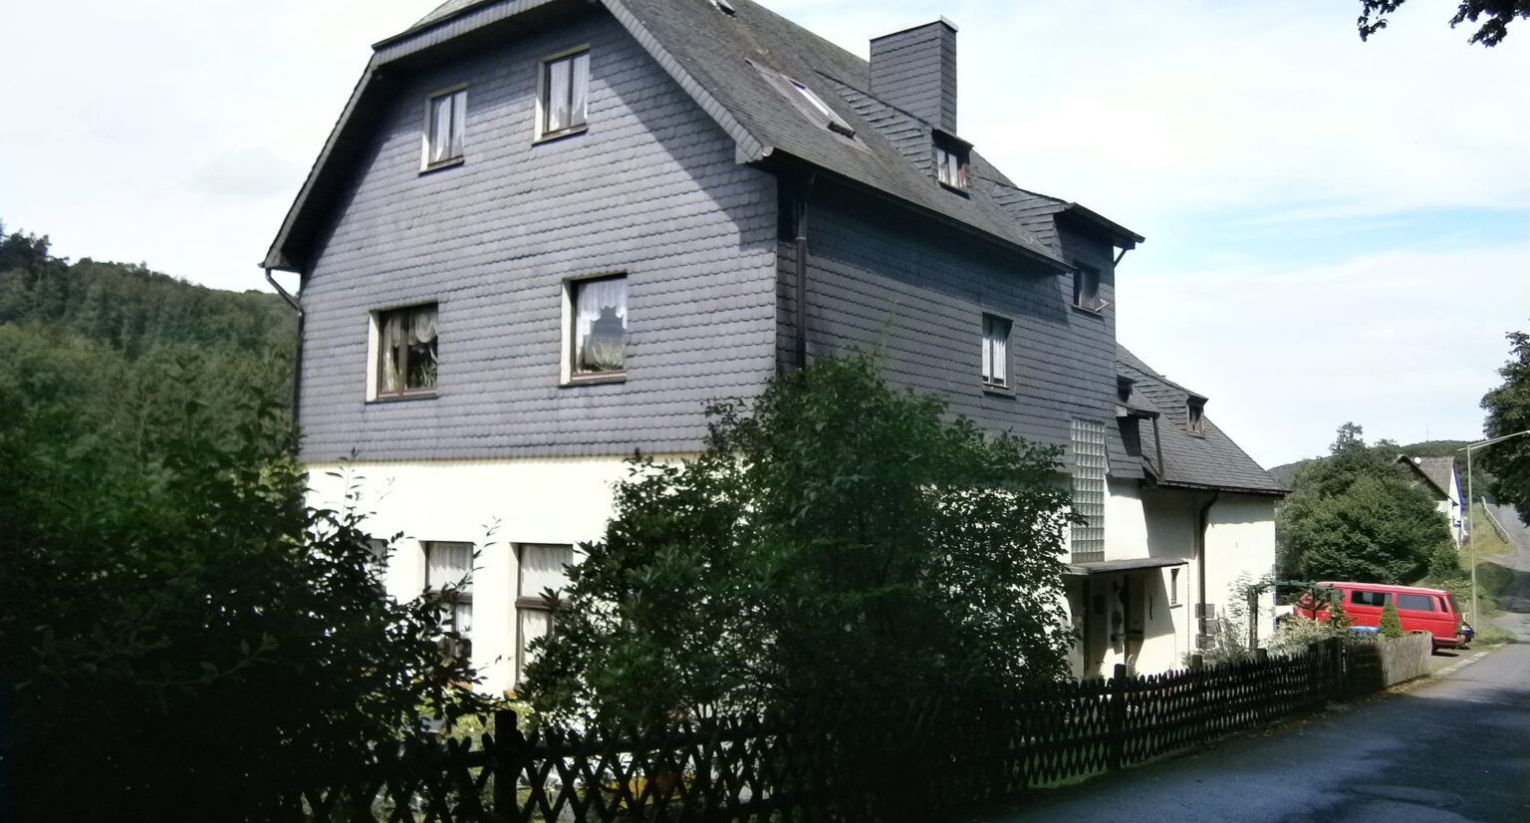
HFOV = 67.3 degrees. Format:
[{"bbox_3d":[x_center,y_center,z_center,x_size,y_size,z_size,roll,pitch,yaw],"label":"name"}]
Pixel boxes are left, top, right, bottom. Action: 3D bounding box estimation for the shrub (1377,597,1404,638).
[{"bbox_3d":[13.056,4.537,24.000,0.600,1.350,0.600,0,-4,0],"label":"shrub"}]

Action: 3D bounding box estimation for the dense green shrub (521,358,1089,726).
[{"bbox_3d":[0.252,1.330,8.800,3.900,3.400,3.200,0,-4,0],"label":"dense green shrub"}]

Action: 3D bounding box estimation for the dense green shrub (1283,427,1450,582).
[{"bbox_3d":[23.333,3.774,45.000,7.300,6.700,6.300,-2,-4,27],"label":"dense green shrub"}]

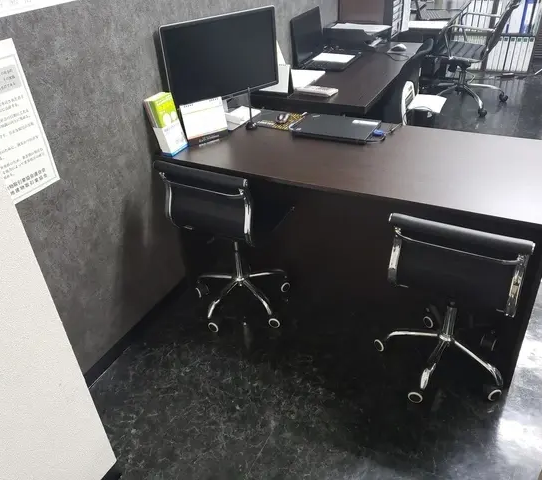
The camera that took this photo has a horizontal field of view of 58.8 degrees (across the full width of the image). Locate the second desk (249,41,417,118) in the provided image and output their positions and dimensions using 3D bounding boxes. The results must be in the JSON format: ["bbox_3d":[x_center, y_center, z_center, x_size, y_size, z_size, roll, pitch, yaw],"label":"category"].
[{"bbox_3d":[0.567,-0.883,3.448,0.680,0.713,1.660,11,35,23],"label":"second desk"}]

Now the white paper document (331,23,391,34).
[{"bbox_3d":[0.684,-1.593,3.615,0.390,0.025,0.260,11,35,23],"label":"white paper document"}]

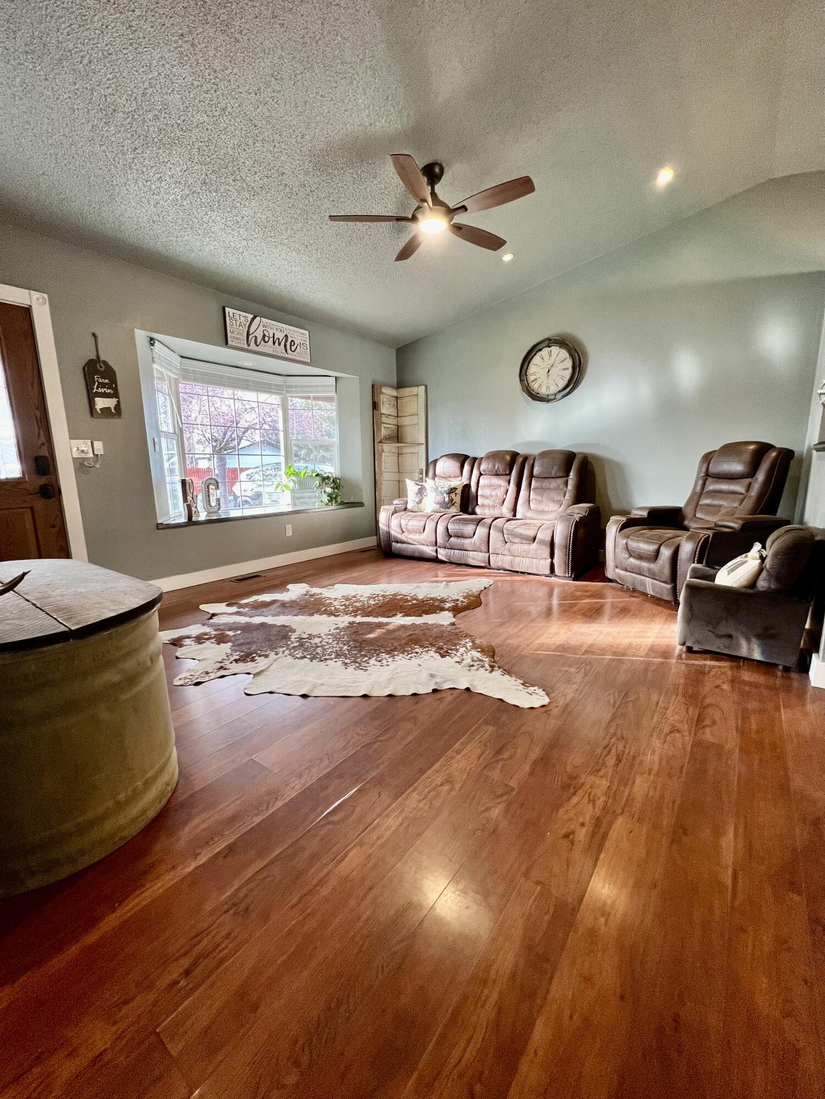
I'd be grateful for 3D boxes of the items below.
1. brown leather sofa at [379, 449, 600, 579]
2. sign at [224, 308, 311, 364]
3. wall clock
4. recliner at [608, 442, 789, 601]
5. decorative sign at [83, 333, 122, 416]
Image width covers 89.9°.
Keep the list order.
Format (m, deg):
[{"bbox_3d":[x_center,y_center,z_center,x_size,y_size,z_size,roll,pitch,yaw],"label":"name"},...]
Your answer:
[{"bbox_3d":[0.802,-0.491,4.611,2.300,1.160,0.980,8,14,38],"label":"brown leather sofa"},{"bbox_3d":[-1.346,-2.040,3.971,0.040,0.312,0.905,8,14,38],"label":"sign"},{"bbox_3d":[1.413,-1.870,4.294,0.635,0.635,0.075,8,14,38],"label":"wall clock"},{"bbox_3d":[2.278,-0.245,3.228,0.950,1.150,0.930,-4,11,-16],"label":"recliner"},{"bbox_3d":[-2.239,-1.252,2.985,0.025,0.575,0.210,8,14,38],"label":"decorative sign"}]

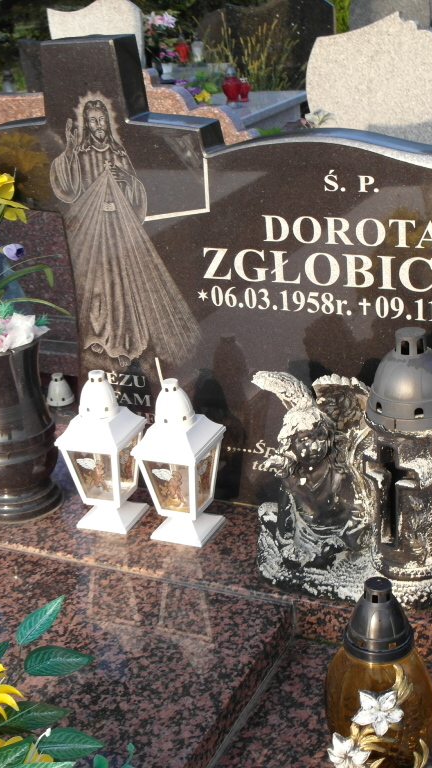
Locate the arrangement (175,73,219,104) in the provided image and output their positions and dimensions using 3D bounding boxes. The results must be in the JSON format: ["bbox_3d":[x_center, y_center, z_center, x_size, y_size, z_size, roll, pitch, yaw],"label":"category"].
[{"bbox_3d":[-0.112,-1.681,6.100,0.250,0.190,0.220,6,24,25],"label":"arrangement"}]

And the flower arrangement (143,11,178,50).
[{"bbox_3d":[-0.386,-2.457,7.400,0.250,0.270,0.230,6,24,25],"label":"flower arrangement"}]

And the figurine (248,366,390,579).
[{"bbox_3d":[0.124,0.118,1.315,0.169,0.248,0.133,2,22,18],"label":"figurine"}]

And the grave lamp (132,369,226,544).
[{"bbox_3d":[-0.046,0.098,1.440,0.097,0.220,0.097,6,24,26],"label":"grave lamp"}]

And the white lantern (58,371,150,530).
[{"bbox_3d":[-0.155,0.087,1.489,0.097,0.222,0.097,7,24,28],"label":"white lantern"}]

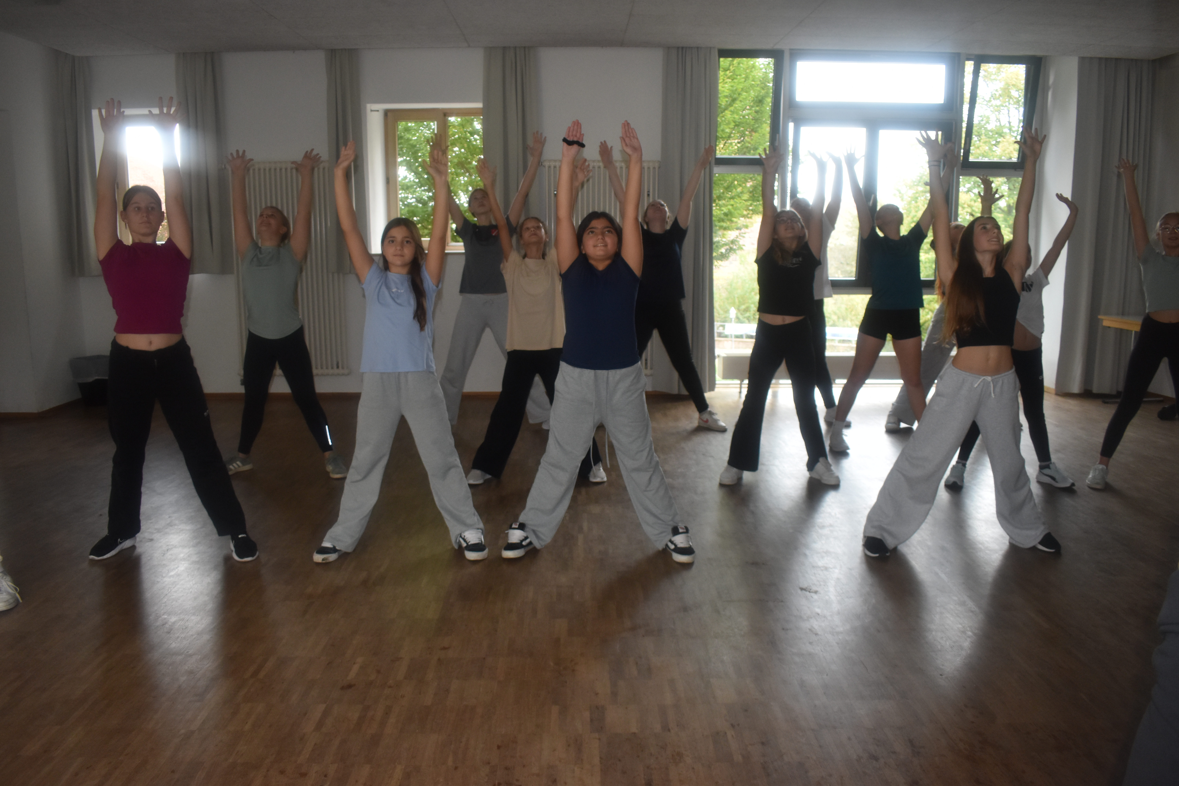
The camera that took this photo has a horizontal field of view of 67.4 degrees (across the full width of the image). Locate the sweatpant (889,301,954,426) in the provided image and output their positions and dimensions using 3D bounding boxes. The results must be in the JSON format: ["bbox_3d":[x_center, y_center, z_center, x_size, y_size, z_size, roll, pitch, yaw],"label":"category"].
[{"bbox_3d":[2.817,-0.245,6.782,0.985,1.004,0.330,2,9,12],"label":"sweatpant"}]

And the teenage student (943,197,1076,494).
[{"bbox_3d":[2.406,-0.296,5.055,0.618,1.672,0.420,2,9,10],"label":"teenage student"}]

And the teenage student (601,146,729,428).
[{"bbox_3d":[0.538,-0.774,6.452,0.923,2.067,0.458,0,10,-1],"label":"teenage student"}]

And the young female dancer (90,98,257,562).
[{"bbox_3d":[-1.871,-0.261,3.849,0.708,1.965,0.420,-2,9,-11],"label":"young female dancer"}]

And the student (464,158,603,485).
[{"bbox_3d":[-0.331,-0.408,5.149,0.825,1.854,0.400,0,9,-2],"label":"student"}]

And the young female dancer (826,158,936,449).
[{"bbox_3d":[2.068,-0.644,6.070,0.782,2.040,0.420,0,9,0],"label":"young female dancer"}]

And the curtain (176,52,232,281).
[{"bbox_3d":[-3.150,-1.871,7.285,0.390,1.774,0.130,0,10,-1],"label":"curtain"}]

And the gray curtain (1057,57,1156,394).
[{"bbox_3d":[4.723,-1.481,8.068,0.778,3.017,0.200,0,9,0],"label":"gray curtain"}]

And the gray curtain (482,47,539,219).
[{"bbox_3d":[-0.638,-1.903,7.288,0.451,1.802,0.130,0,10,-1],"label":"gray curtain"}]

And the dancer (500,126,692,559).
[{"bbox_3d":[0.041,-0.218,3.866,0.876,1.881,0.420,0,9,0],"label":"dancer"}]

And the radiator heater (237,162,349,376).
[{"bbox_3d":[-2.527,-1.026,7.425,0.970,1.790,0.100,0,10,-1],"label":"radiator heater"}]

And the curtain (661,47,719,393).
[{"bbox_3d":[0.826,-1.398,7.401,0.480,2.841,0.140,0,10,-1],"label":"curtain"}]

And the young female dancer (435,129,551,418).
[{"bbox_3d":[-0.698,-0.820,6.507,0.833,2.139,0.448,0,10,-1],"label":"young female dancer"}]

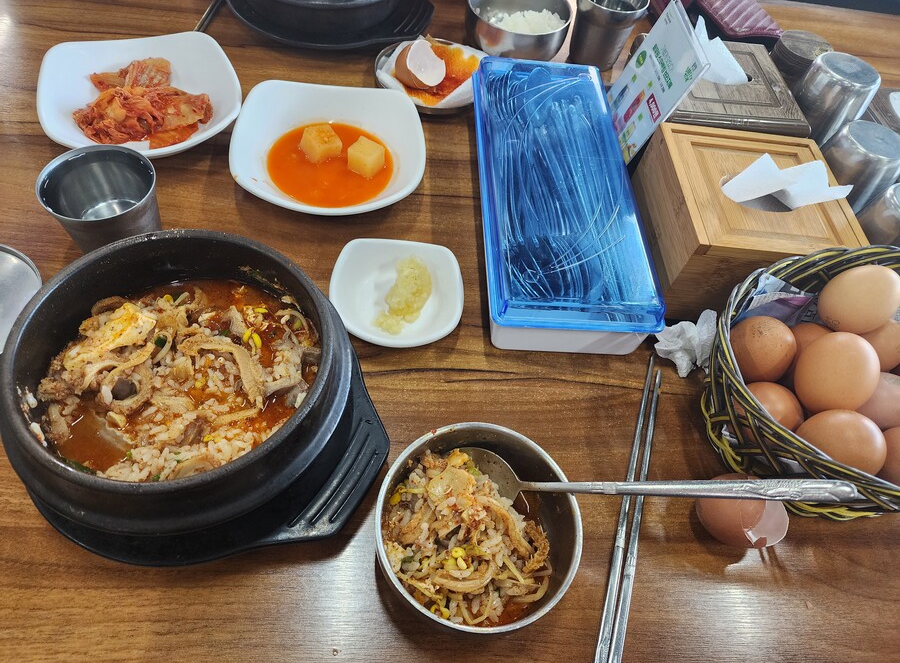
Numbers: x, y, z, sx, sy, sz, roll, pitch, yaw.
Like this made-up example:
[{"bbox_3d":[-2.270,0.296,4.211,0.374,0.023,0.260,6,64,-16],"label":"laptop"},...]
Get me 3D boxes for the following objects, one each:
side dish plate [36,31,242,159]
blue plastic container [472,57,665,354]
[{"bbox_3d":[-0.249,-0.187,0.490,0.149,0.039,0.152,-16,59,-18],"label":"side dish plate"},{"bbox_3d":[0.080,-0.111,0.474,0.116,0.056,0.280,2,56,-6],"label":"blue plastic container"}]

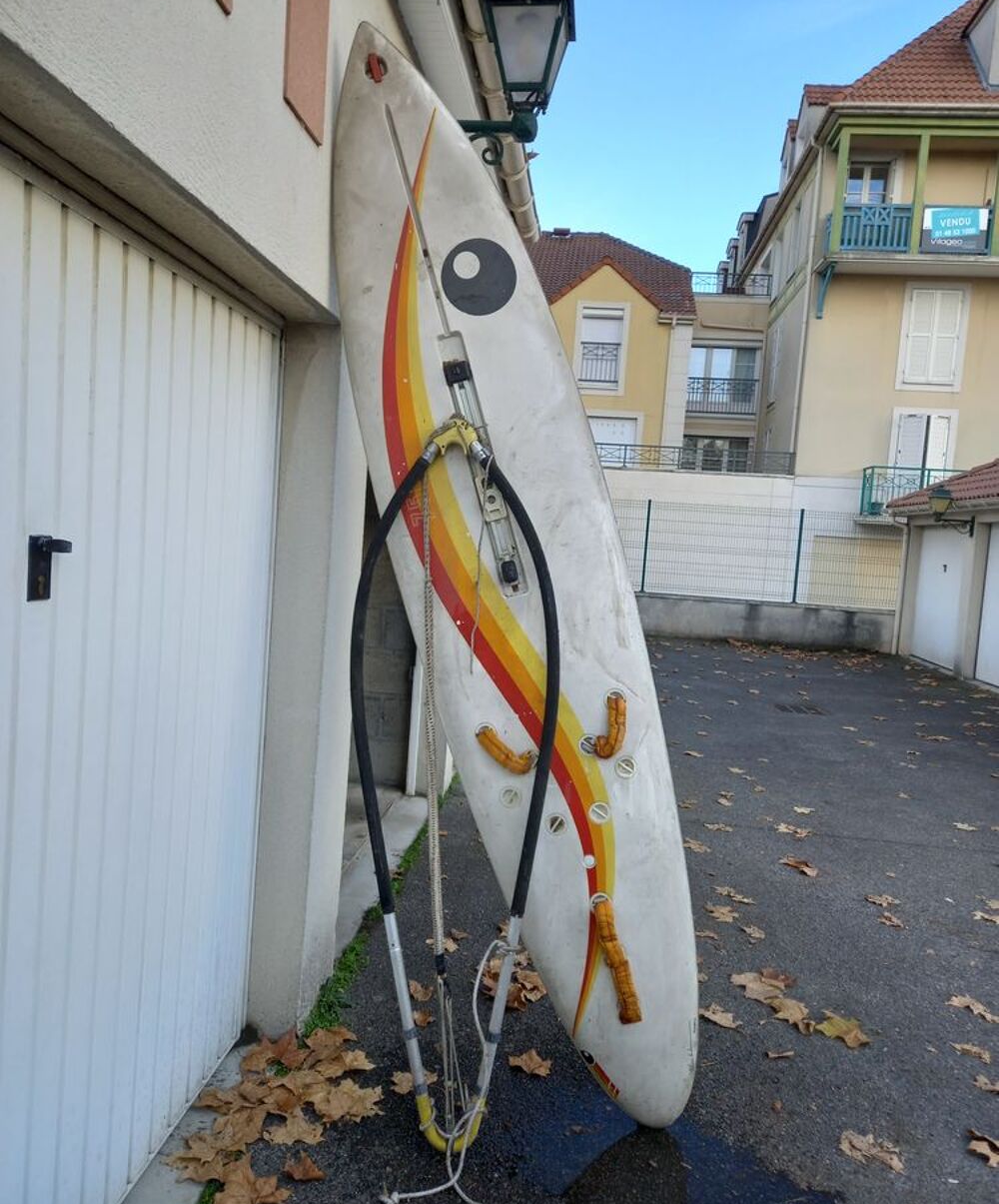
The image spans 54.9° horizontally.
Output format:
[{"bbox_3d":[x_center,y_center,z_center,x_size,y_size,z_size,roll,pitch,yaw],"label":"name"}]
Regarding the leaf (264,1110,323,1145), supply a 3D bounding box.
[{"bbox_3d":[-0.505,1.296,2.365,0.150,0.040,0.135,4,4,6],"label":"leaf"}]

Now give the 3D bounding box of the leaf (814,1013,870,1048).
[{"bbox_3d":[1.088,1.348,3.049,0.168,0.035,0.180,4,4,5],"label":"leaf"}]

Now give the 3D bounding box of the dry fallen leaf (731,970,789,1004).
[{"bbox_3d":[0.902,1.336,3.328,0.200,0.040,0.190,4,4,6],"label":"dry fallen leaf"}]

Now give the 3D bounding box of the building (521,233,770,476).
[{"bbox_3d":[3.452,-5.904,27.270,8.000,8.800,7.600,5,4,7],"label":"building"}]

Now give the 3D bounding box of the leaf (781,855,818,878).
[{"bbox_3d":[1.445,1.266,4.628,0.144,0.045,0.207,1,4,-34],"label":"leaf"}]

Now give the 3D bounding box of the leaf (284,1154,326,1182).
[{"bbox_3d":[-0.448,1.297,2.214,0.092,0.030,0.080,4,4,5],"label":"leaf"}]

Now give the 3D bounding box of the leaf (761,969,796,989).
[{"bbox_3d":[0.988,1.337,3.400,0.150,0.035,0.130,4,4,6],"label":"leaf"}]

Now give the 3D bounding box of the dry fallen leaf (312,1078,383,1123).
[{"bbox_3d":[-0.392,1.275,2.482,0.181,0.030,0.177,4,4,5],"label":"dry fallen leaf"}]

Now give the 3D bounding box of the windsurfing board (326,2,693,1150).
[{"bbox_3d":[0.034,-0.084,2.542,0.600,2.950,0.220,-15,-3,2],"label":"windsurfing board"}]

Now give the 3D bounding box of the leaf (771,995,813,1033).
[{"bbox_3d":[0.951,1.347,3.129,0.140,0.045,0.180,4,4,6],"label":"leaf"}]

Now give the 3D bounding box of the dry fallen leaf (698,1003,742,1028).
[{"bbox_3d":[0.710,1.338,3.095,0.150,0.040,0.130,4,4,6],"label":"dry fallen leaf"}]

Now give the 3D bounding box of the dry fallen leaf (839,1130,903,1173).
[{"bbox_3d":[0.941,1.381,2.436,0.150,0.028,0.152,4,4,5],"label":"dry fallen leaf"}]

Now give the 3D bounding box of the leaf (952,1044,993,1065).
[{"bbox_3d":[1.453,1.384,2.957,0.113,0.028,0.102,4,4,5],"label":"leaf"}]

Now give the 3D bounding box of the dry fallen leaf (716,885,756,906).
[{"bbox_3d":[1.028,1.274,4.196,0.183,0.028,0.114,7,5,40],"label":"dry fallen leaf"}]

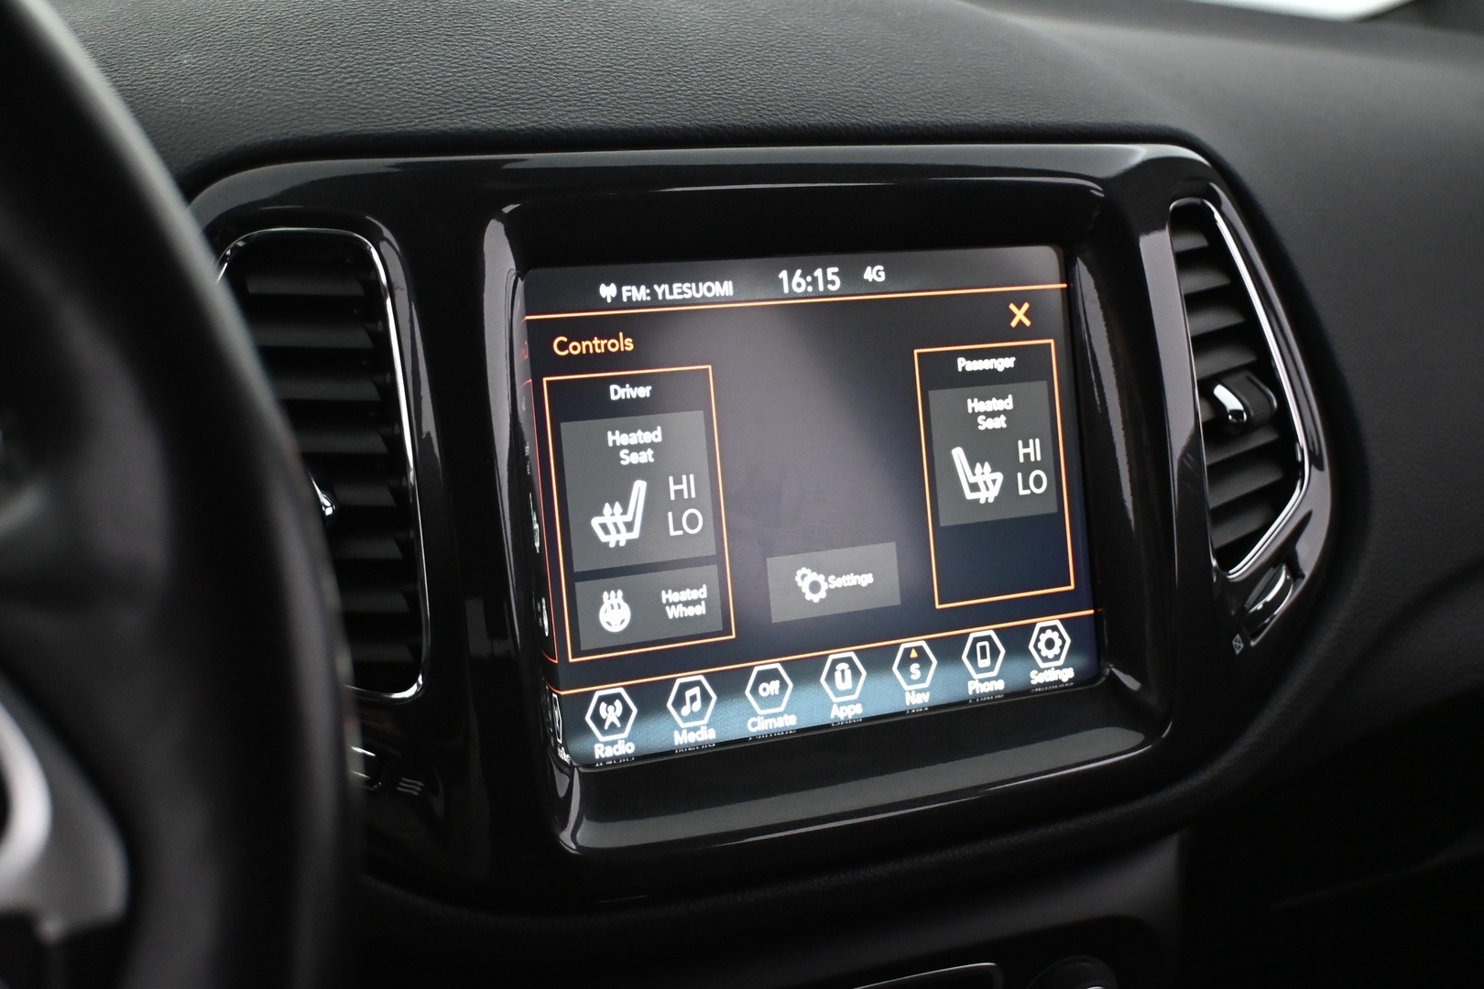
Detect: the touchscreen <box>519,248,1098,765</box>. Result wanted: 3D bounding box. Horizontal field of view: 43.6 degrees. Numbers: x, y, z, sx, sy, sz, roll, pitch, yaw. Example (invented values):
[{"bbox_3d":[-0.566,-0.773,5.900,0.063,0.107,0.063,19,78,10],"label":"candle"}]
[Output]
[{"bbox_3d":[0.023,-0.001,0.521,0.173,0.131,0.015,-6,3,-26],"label":"touchscreen"}]

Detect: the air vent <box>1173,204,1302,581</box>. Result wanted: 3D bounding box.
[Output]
[{"bbox_3d":[0.153,-0.033,0.599,0.030,0.118,0.082,-11,-5,37],"label":"air vent"}]

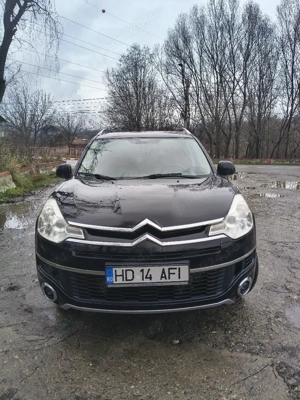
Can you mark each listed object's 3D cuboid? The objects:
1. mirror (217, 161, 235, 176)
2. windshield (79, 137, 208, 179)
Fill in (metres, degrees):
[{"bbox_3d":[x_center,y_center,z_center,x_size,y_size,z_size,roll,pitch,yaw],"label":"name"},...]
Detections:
[{"bbox_3d":[0.857,-0.362,3.404,0.215,0.175,0.140,-1,9,-1],"label":"mirror"},{"bbox_3d":[-0.050,-0.453,3.398,1.420,0.150,0.906,-1,39,-1],"label":"windshield"}]

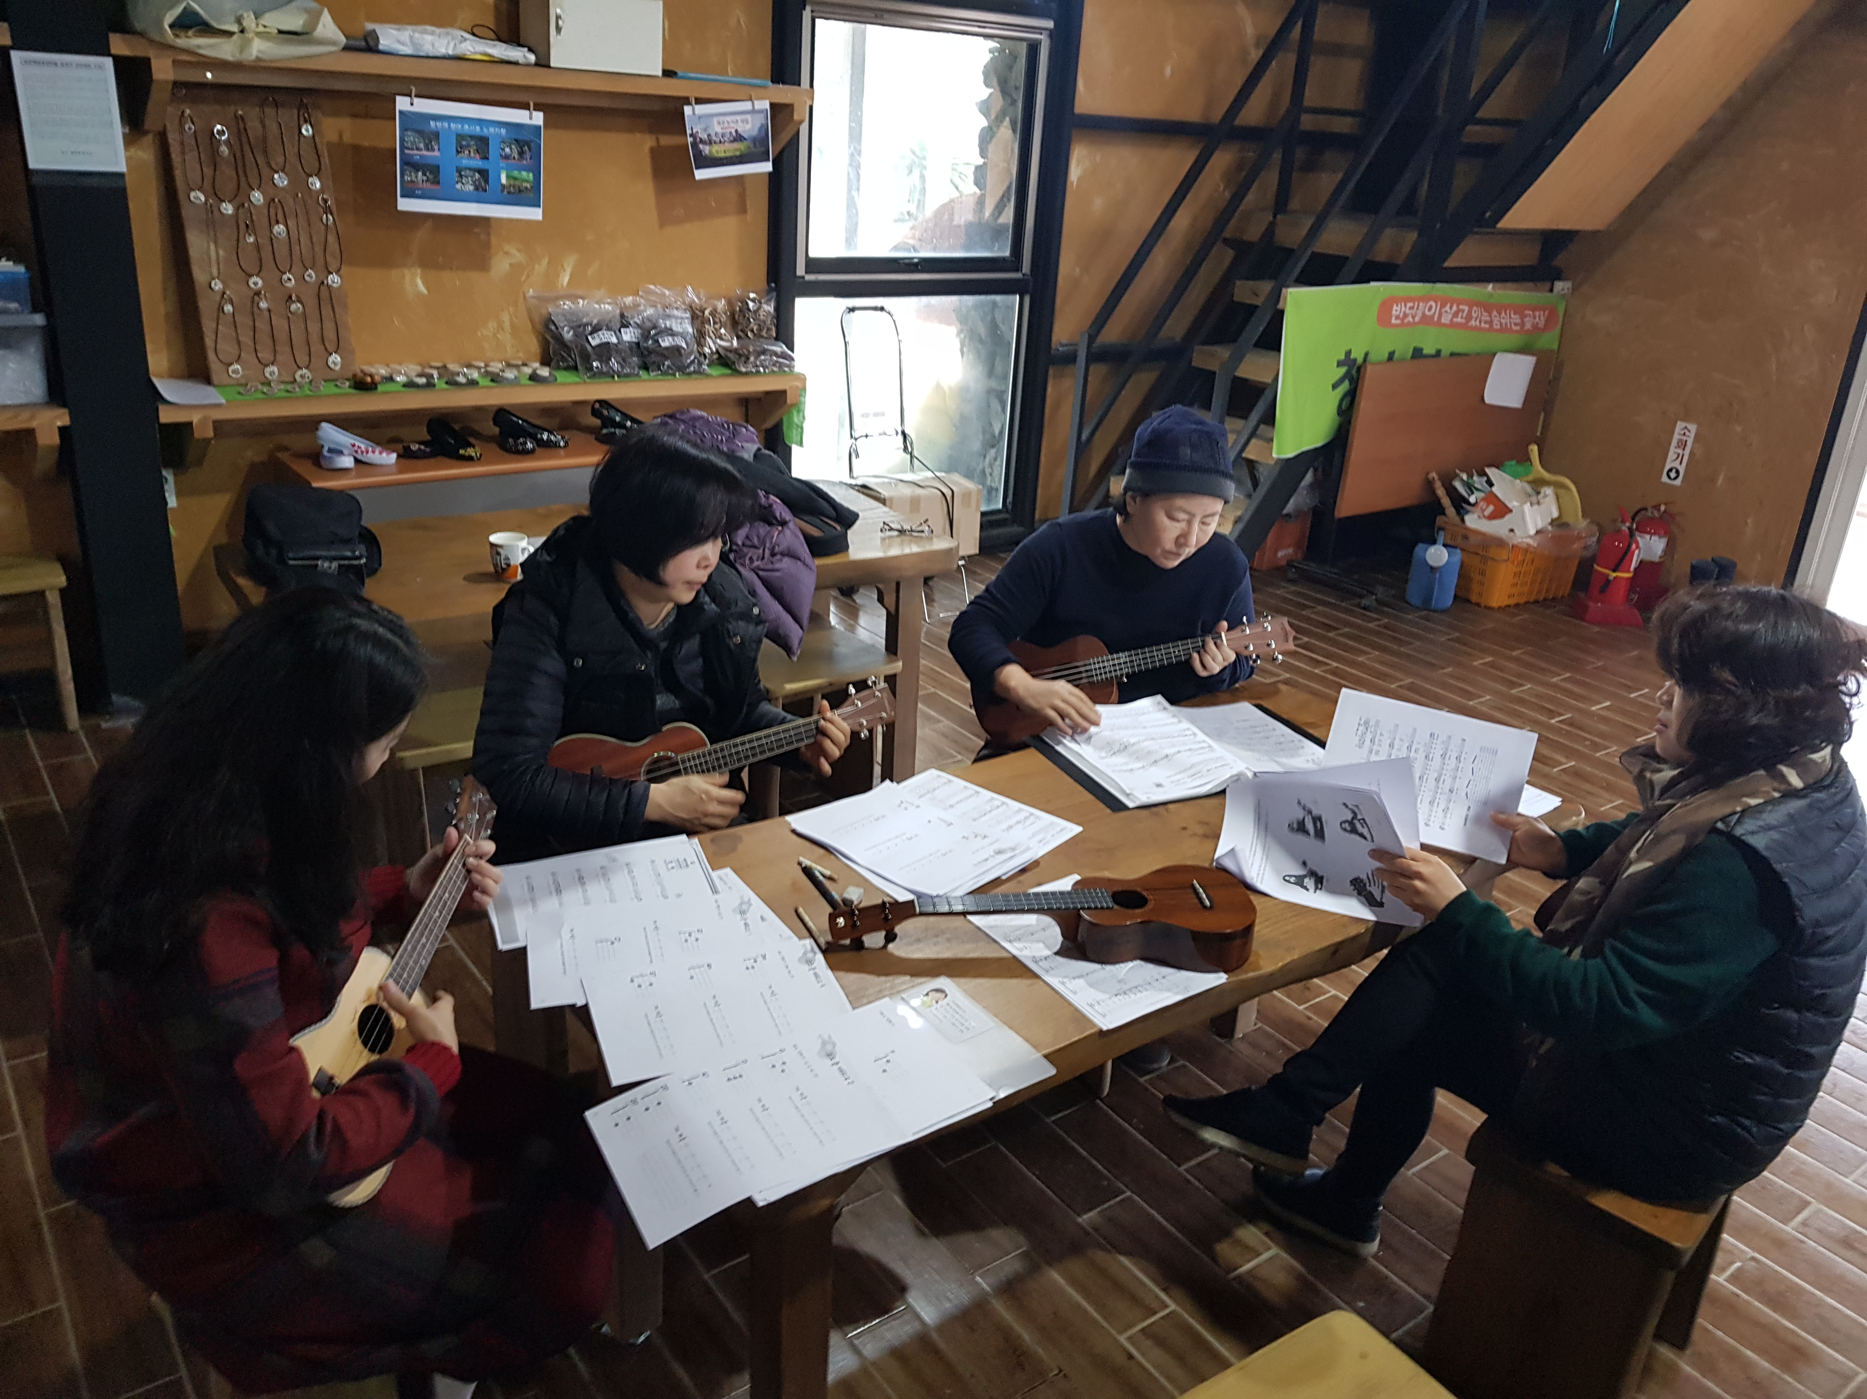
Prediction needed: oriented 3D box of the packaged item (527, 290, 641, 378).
[{"bbox_3d":[-1.146,-1.212,4.657,0.300,0.250,0.180,-11,27,-31],"label":"packaged item"}]

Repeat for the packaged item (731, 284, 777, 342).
[{"bbox_3d":[-0.630,-1.333,4.919,0.170,0.220,0.085,-12,27,-33],"label":"packaged item"}]

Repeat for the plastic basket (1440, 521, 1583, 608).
[{"bbox_3d":[2.346,-0.575,5.742,0.460,0.280,0.350,-11,27,-31],"label":"plastic basket"}]

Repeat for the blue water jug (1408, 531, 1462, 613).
[{"bbox_3d":[2.041,-0.528,5.645,0.200,0.290,0.230,12,24,19],"label":"blue water jug"}]

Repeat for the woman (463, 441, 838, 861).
[{"bbox_3d":[-0.426,0.225,2.217,0.580,1.220,0.700,-11,27,-32],"label":"woman"}]

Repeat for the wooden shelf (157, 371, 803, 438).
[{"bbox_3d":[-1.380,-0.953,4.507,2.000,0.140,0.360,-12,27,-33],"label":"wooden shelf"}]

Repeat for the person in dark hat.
[{"bbox_3d":[0.382,0.056,2.753,0.580,1.220,0.680,-2,23,-14],"label":"person in dark hat"}]

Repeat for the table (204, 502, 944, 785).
[{"bbox_3d":[-0.790,-0.044,3.469,1.630,0.720,0.700,-12,27,-33],"label":"table"}]

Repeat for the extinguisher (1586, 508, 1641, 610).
[{"bbox_3d":[2.748,-0.569,5.607,0.150,0.420,0.165,15,25,26],"label":"extinguisher"}]

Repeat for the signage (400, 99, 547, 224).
[{"bbox_3d":[-1.330,-1.544,4.020,0.420,0.300,0.015,-12,27,-33],"label":"signage"}]

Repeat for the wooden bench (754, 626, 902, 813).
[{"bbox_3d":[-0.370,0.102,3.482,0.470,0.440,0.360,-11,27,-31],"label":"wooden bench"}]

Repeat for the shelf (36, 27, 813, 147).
[{"bbox_3d":[-1.402,-1.787,4.199,2.100,0.220,0.430,-11,27,-31],"label":"shelf"}]

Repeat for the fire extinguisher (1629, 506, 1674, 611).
[{"bbox_3d":[2.905,-0.596,5.696,0.165,0.420,0.150,15,25,26],"label":"fire extinguisher"}]

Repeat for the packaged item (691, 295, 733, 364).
[{"bbox_3d":[-0.770,-1.267,4.843,0.170,0.245,0.085,-12,27,-33],"label":"packaged item"}]

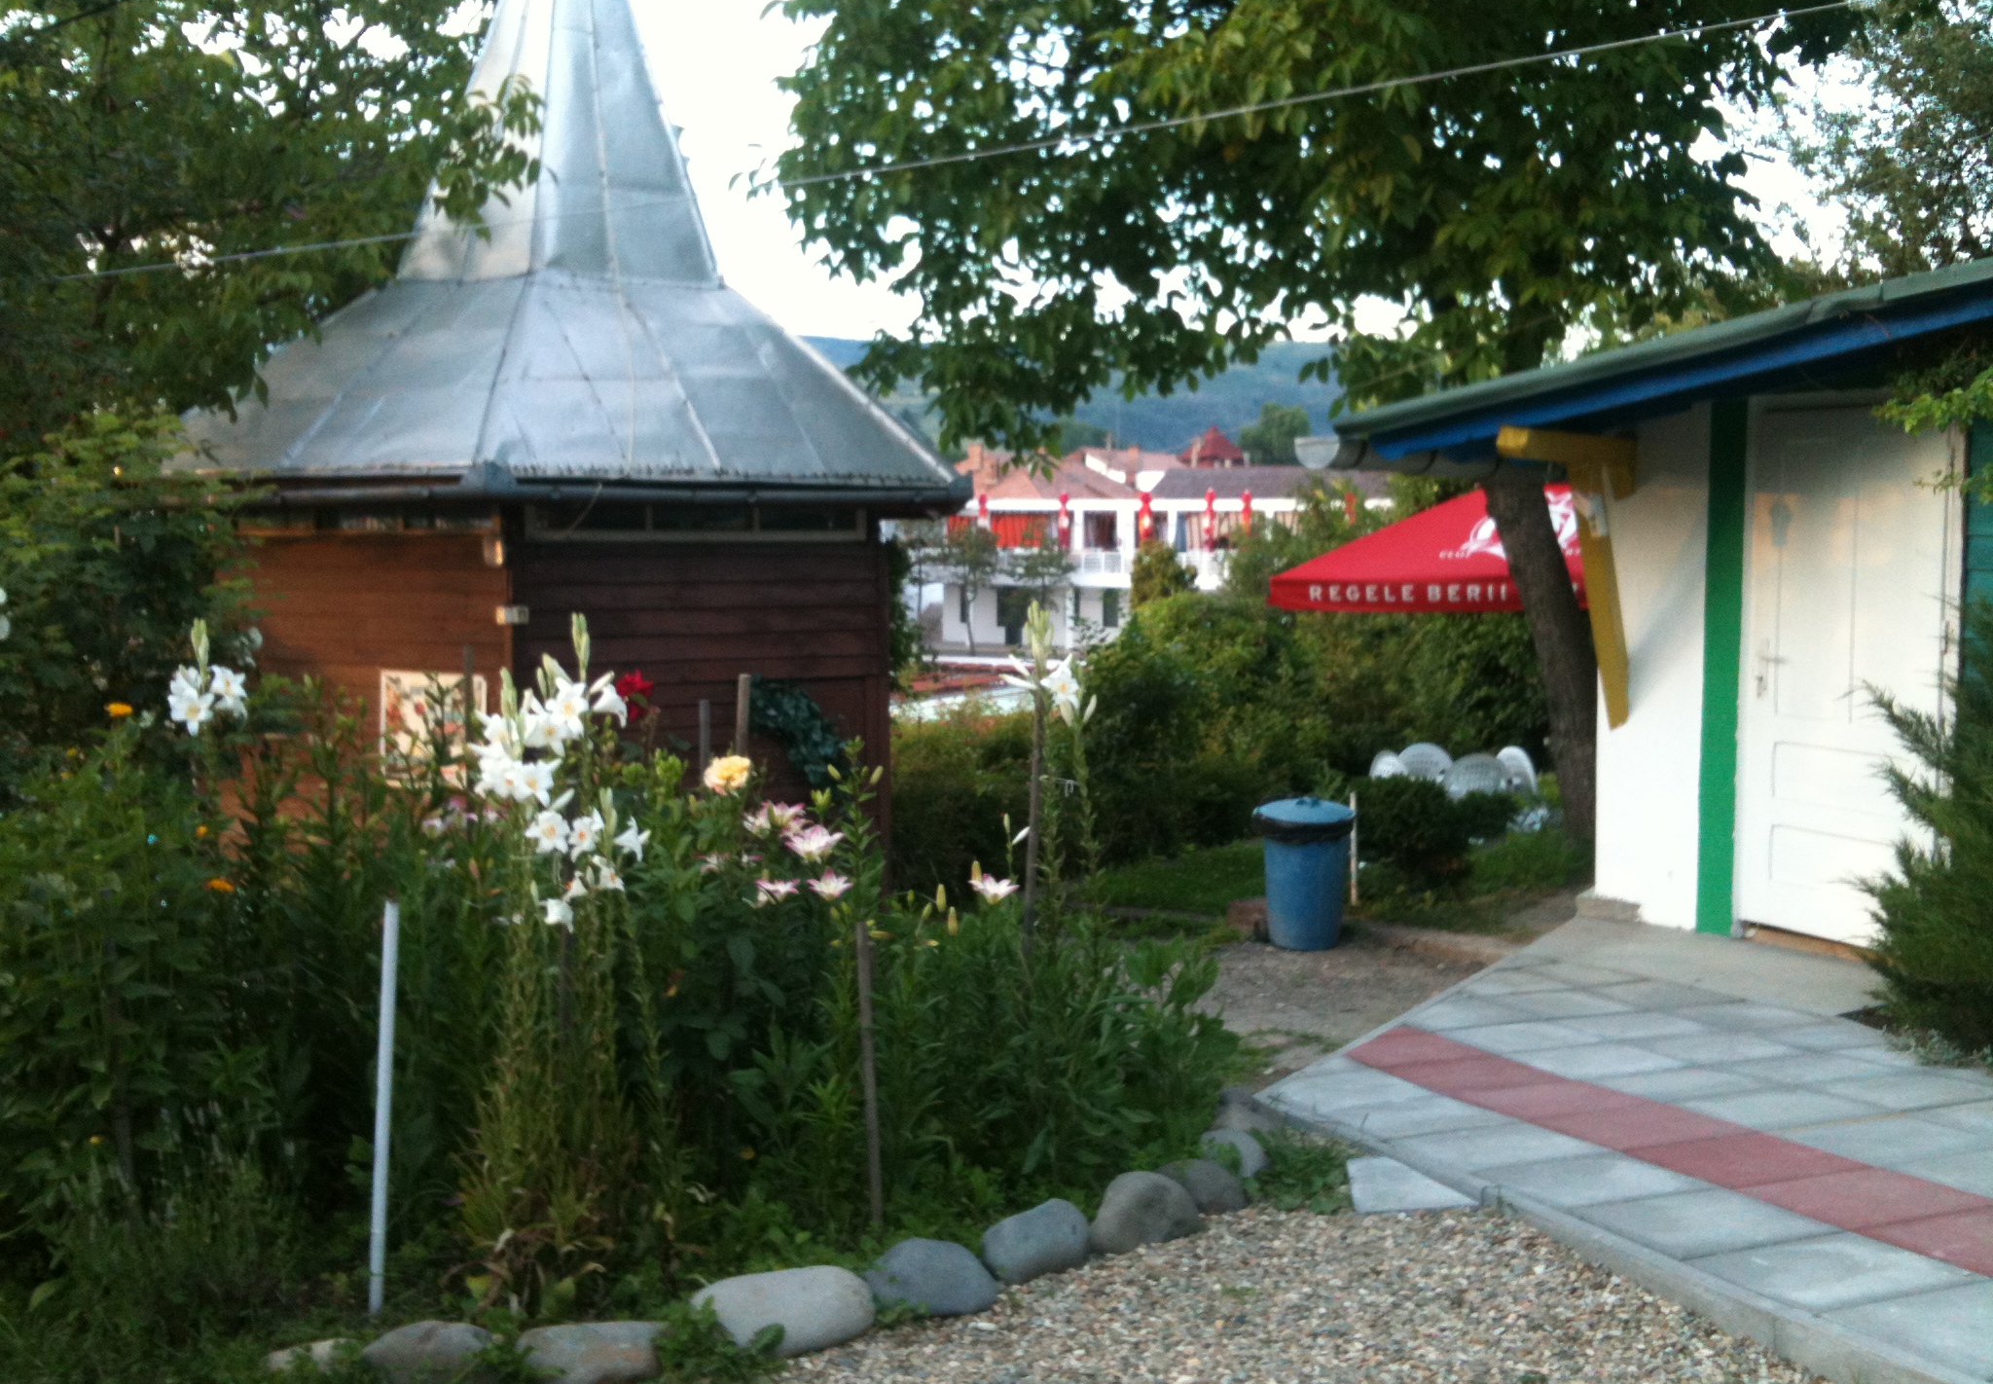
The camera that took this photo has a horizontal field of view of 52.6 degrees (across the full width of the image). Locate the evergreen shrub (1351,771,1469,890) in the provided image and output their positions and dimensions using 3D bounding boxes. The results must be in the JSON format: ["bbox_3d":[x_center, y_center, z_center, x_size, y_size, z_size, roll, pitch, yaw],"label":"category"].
[{"bbox_3d":[2.138,0.735,10.400,0.650,0.600,0.620,0,5,0],"label":"evergreen shrub"}]

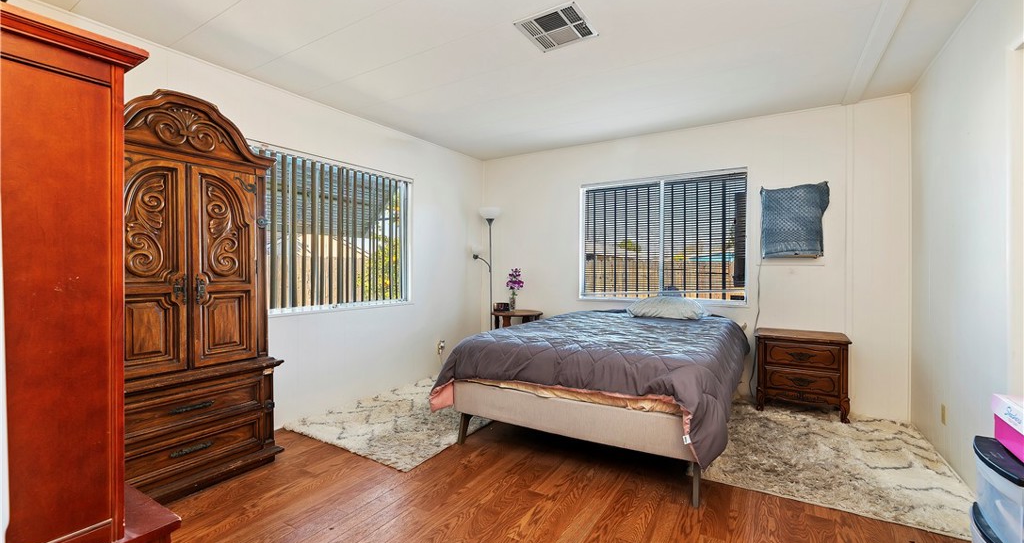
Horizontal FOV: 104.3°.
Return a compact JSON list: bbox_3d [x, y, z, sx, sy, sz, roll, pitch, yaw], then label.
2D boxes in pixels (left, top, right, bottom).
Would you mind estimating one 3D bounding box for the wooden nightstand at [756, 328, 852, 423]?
[{"bbox_3d":[2.277,0.819,3.163,0.610,0.626,0.410,0,1,30],"label":"wooden nightstand"}]

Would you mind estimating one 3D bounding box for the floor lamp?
[{"bbox_3d":[-0.285,0.192,4.540,0.340,1.872,0.270,0,1,-26],"label":"floor lamp"}]

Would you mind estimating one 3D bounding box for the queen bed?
[{"bbox_3d":[0.741,0.773,3.095,1.760,0.737,1.980,0,1,30],"label":"queen bed"}]

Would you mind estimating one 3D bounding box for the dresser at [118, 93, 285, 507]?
[{"bbox_3d":[-1.817,0.129,2.152,0.540,2.042,0.880,0,1,33],"label":"dresser"}]

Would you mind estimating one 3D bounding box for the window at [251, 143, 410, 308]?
[{"bbox_3d":[-1.428,-0.292,3.280,0.090,1.248,1.620,0,1,33],"label":"window"}]

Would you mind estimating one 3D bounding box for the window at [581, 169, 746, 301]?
[{"bbox_3d":[1.413,-0.309,3.879,1.550,1.220,0.090,0,1,30],"label":"window"}]

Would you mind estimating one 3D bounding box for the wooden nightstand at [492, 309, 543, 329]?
[{"bbox_3d":[0.063,0.791,4.306,0.550,0.679,0.520,0,1,30],"label":"wooden nightstand"}]

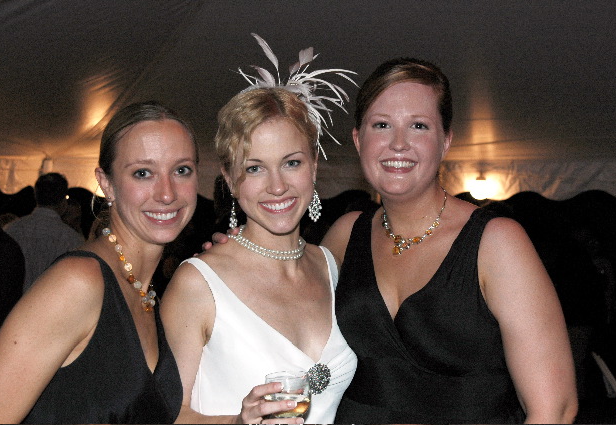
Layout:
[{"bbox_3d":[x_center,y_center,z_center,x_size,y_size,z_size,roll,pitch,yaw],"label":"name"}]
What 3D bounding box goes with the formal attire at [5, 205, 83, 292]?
[{"bbox_3d":[-1.429,0.330,5.800,0.520,0.720,0.280,0,1,6],"label":"formal attire"}]

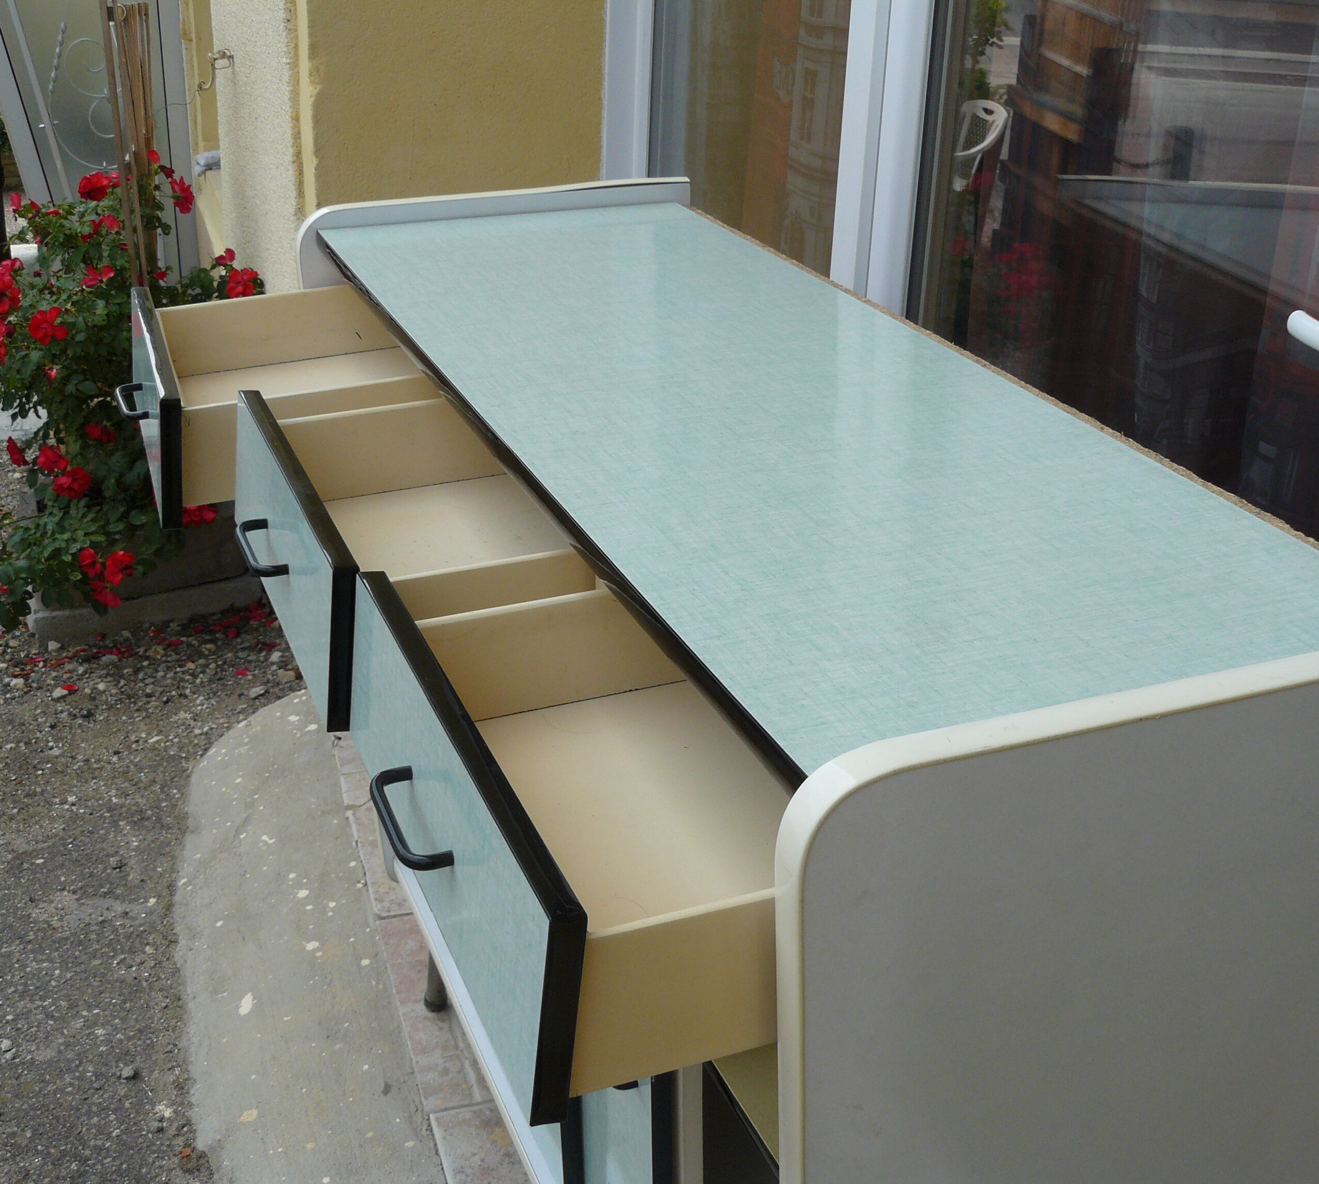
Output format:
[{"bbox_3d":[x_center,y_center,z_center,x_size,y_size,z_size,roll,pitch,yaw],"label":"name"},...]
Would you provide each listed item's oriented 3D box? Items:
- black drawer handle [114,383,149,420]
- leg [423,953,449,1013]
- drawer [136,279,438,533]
[{"bbox_3d":[-0.504,-0.183,1.569,0.030,0.013,0.104,-4,24,-20],"label":"black drawer handle"},{"bbox_3d":[-0.277,0.472,2.067,0.030,0.125,0.030,-4,29,-22],"label":"leg"},{"bbox_3d":[-0.320,-0.216,1.625,0.375,0.118,0.397,-10,27,-17],"label":"drawer"}]

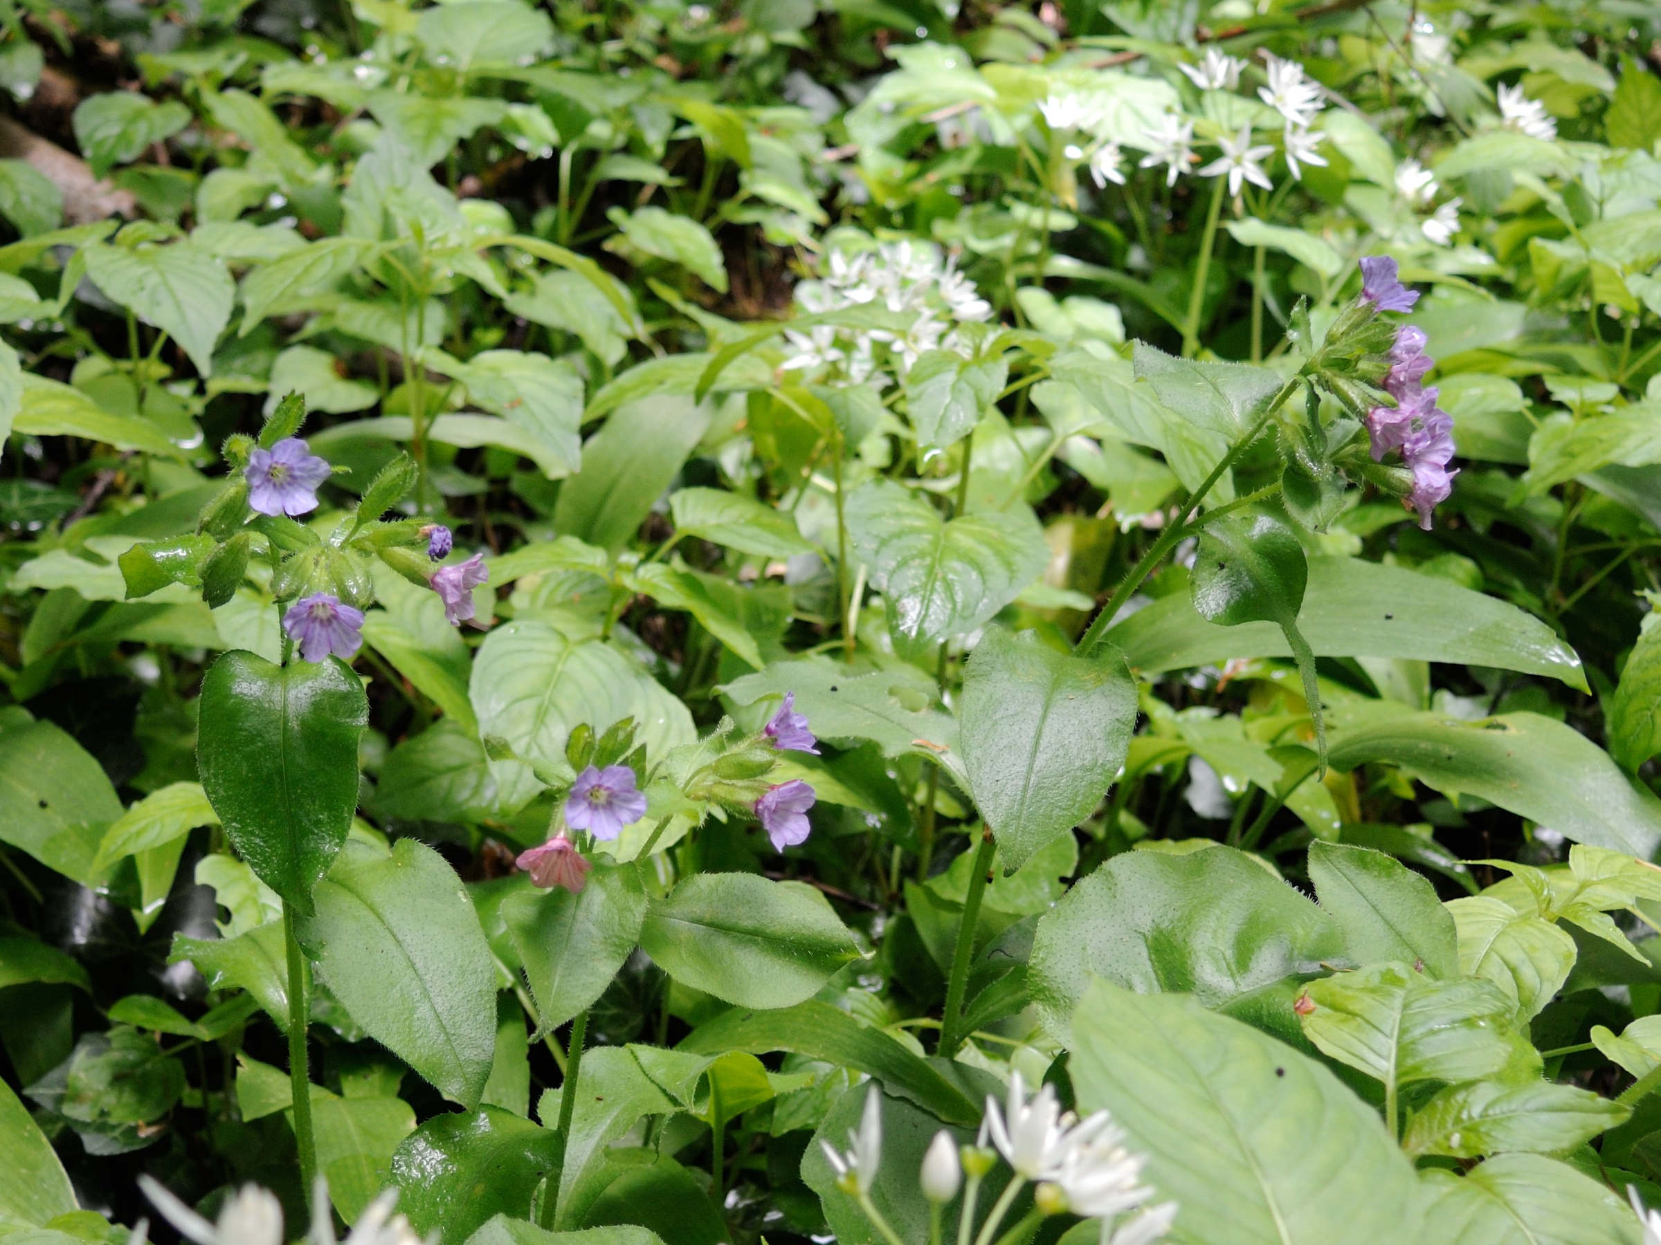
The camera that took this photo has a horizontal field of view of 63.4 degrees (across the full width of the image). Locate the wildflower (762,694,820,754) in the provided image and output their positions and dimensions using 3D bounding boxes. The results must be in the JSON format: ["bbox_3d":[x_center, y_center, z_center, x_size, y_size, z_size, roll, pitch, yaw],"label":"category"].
[{"bbox_3d":[-0.009,0.023,0.303,0.013,0.015,0.015,-13,20,21],"label":"wildflower"}]

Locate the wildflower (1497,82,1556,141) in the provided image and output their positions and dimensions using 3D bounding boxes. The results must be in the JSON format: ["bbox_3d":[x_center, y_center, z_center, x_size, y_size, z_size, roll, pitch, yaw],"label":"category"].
[{"bbox_3d":[0.259,-0.190,0.500,0.021,0.019,0.018,6,24,-2],"label":"wildflower"}]

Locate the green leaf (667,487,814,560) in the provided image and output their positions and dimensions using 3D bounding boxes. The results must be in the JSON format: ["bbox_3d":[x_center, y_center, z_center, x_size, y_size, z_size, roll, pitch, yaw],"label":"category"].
[{"bbox_3d":[-0.025,-0.028,0.380,0.042,0.010,0.027,17,32,17],"label":"green leaf"}]

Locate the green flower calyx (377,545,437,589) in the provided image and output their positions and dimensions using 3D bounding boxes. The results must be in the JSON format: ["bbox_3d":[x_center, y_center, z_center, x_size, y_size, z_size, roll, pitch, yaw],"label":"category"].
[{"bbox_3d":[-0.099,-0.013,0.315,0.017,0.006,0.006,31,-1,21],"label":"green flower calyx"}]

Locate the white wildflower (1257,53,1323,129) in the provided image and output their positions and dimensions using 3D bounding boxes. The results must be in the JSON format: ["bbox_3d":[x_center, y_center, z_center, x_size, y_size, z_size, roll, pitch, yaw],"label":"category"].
[{"bbox_3d":[0.140,-0.162,0.410,0.020,0.021,0.015,16,0,22],"label":"white wildflower"}]

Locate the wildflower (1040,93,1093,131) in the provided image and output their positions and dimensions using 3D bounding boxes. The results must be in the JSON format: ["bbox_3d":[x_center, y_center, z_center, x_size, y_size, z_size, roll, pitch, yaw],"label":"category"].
[{"bbox_3d":[0.072,-0.156,0.410,0.017,0.011,0.015,4,35,5],"label":"wildflower"}]

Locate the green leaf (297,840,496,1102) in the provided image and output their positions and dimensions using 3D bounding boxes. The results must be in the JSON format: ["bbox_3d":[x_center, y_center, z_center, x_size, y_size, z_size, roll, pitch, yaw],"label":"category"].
[{"bbox_3d":[-0.106,0.087,0.330,0.044,0.014,0.072,-26,70,-21],"label":"green leaf"}]

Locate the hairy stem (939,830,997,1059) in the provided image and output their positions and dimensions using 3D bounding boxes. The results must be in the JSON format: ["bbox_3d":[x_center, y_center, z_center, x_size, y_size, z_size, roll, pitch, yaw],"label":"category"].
[{"bbox_3d":[0.029,0.068,0.285,0.004,0.049,0.004,11,15,-3],"label":"hairy stem"}]

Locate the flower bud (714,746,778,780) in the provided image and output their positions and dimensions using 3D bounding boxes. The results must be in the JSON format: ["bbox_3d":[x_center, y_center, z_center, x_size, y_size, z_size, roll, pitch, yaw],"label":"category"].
[{"bbox_3d":[-0.017,0.029,0.272,0.013,0.006,0.006,-13,-4,16],"label":"flower bud"}]

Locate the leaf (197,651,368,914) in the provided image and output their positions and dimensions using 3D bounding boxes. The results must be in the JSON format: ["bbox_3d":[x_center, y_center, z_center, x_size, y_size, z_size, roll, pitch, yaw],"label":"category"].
[{"bbox_3d":[-0.121,0.036,0.299,0.038,0.059,0.011,-9,-11,-1],"label":"leaf"}]

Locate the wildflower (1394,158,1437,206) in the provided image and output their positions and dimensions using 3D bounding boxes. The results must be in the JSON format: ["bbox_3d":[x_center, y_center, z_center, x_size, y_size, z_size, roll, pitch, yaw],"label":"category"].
[{"bbox_3d":[0.207,-0.156,0.475,0.015,0.015,0.014,0,24,0],"label":"wildflower"}]

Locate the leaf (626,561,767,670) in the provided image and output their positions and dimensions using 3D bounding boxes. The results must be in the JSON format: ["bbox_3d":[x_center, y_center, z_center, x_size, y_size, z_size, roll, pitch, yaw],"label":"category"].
[{"bbox_3d":[-0.035,-0.003,0.368,0.049,0.013,0.026,34,42,15],"label":"leaf"}]

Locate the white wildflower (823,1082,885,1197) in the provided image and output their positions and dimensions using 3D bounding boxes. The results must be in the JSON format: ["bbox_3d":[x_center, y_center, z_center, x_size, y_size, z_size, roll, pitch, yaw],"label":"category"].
[{"bbox_3d":[0.003,0.075,0.195,0.009,0.015,0.009,-2,18,12],"label":"white wildflower"}]

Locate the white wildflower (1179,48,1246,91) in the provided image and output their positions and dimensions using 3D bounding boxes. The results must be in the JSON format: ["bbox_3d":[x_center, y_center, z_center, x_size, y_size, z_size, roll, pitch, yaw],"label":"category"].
[{"bbox_3d":[0.124,-0.179,0.435,0.020,0.012,0.018,0,31,0],"label":"white wildflower"}]

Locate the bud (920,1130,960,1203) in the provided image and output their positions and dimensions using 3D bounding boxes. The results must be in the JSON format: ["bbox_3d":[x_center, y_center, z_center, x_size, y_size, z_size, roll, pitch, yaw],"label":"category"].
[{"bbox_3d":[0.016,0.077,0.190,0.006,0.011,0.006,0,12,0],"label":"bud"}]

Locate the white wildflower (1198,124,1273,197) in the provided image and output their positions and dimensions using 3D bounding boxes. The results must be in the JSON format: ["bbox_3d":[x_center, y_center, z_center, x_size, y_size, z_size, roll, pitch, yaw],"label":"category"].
[{"bbox_3d":[0.125,-0.142,0.413,0.023,0.022,0.009,3,9,6],"label":"white wildflower"}]

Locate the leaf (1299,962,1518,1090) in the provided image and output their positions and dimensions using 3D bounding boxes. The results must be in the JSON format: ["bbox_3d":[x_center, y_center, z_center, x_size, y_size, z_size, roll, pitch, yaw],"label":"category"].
[{"bbox_3d":[0.134,0.093,0.310,0.049,0.015,0.034,2,37,2],"label":"leaf"}]

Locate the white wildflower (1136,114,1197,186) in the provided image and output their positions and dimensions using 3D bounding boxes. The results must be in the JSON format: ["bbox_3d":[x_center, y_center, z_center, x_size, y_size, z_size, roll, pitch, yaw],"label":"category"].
[{"bbox_3d":[0.104,-0.146,0.415,0.019,0.021,0.012,2,31,3],"label":"white wildflower"}]

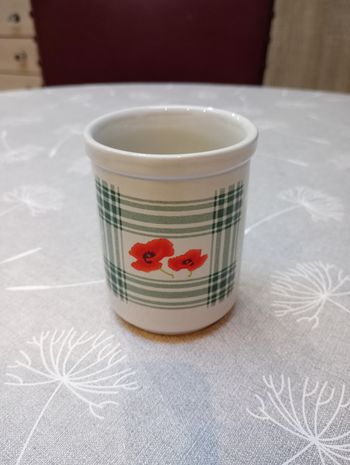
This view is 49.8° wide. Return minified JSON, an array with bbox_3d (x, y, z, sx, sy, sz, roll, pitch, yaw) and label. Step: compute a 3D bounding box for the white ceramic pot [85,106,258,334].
[{"bbox_3d":[-0.001,-0.008,0.211,0.084,0.104,0.084,-1,32,0],"label":"white ceramic pot"}]

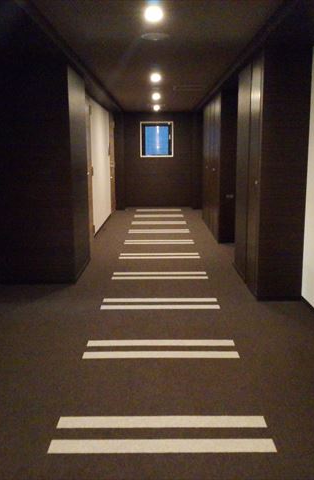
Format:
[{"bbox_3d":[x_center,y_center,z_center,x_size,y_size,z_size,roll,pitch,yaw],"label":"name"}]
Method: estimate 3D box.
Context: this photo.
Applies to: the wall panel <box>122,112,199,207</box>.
[{"bbox_3d":[0.081,-1.838,11.556,1.820,2.170,0.060,0,10,0],"label":"wall panel"}]

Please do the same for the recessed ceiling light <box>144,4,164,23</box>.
[{"bbox_3d":[-0.022,-1.527,3.372,0.130,0.050,0.130,0,10,0],"label":"recessed ceiling light"}]

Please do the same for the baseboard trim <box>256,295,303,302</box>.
[{"bbox_3d":[1.064,0.501,4.344,0.410,0.056,0.015,0,10,0],"label":"baseboard trim"}]

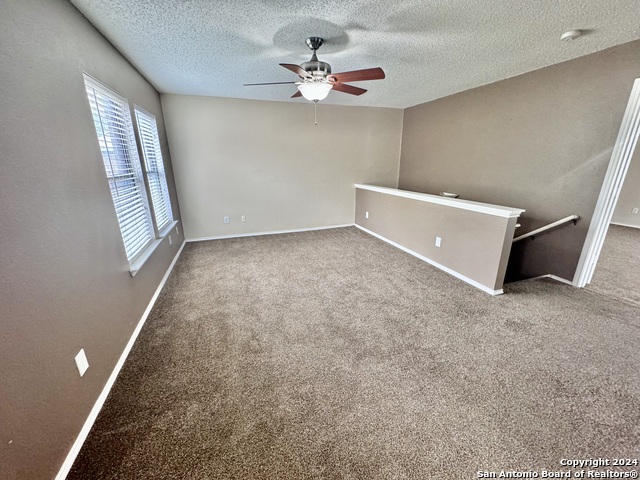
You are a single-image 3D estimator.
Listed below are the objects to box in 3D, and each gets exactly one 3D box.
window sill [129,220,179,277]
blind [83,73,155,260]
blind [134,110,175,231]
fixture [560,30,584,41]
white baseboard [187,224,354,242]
[{"bbox_3d":[-1.946,0.007,3.149,0.100,0.066,2.092,-6,18,-18],"label":"window sill"},{"bbox_3d":[-1.811,-0.588,2.393,0.055,1.451,0.886,-6,18,-18],"label":"blind"},{"bbox_3d":[-2.170,-0.885,3.384,0.055,1.458,0.886,-6,18,-18],"label":"blind"},{"bbox_3d":[2.220,-1.798,2.295,0.136,0.040,0.136,-6,18,-18],"label":"fixture"},{"bbox_3d":[-0.849,-0.161,5.285,3.442,0.068,0.016,-6,18,-18],"label":"white baseboard"}]

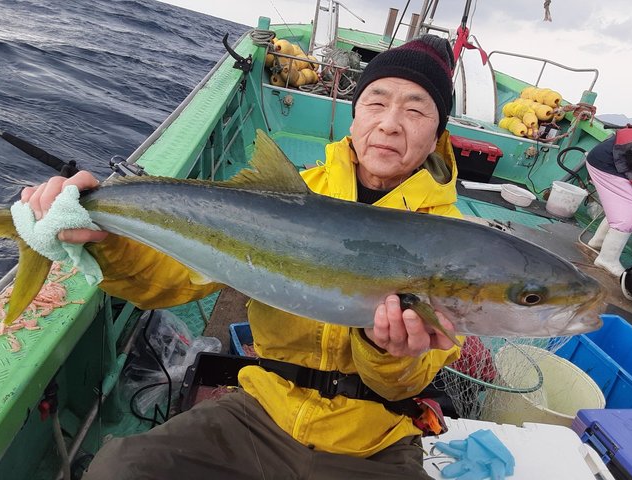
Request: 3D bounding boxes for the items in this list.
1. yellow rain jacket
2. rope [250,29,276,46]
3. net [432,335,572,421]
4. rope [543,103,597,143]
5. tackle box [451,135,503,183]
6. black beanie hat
[{"bbox_3d":[0.005,0.074,0.881,0.570,0.580,0.500,17,21,5],"label":"yellow rain jacket"},{"bbox_3d":[-0.520,-1.988,4.900,0.230,0.140,0.220,16,21,0],"label":"rope"},{"bbox_3d":[0.410,0.294,1.200,0.420,0.250,0.360,23,22,19],"label":"net"},{"bbox_3d":[2.226,-1.024,4.350,0.400,0.360,0.280,16,21,0],"label":"rope"},{"bbox_3d":[1.431,-0.722,4.450,0.430,0.290,0.290,16,21,0],"label":"tackle box"},{"bbox_3d":[0.164,-0.283,0.915,0.188,0.185,0.225,16,21,2],"label":"black beanie hat"}]

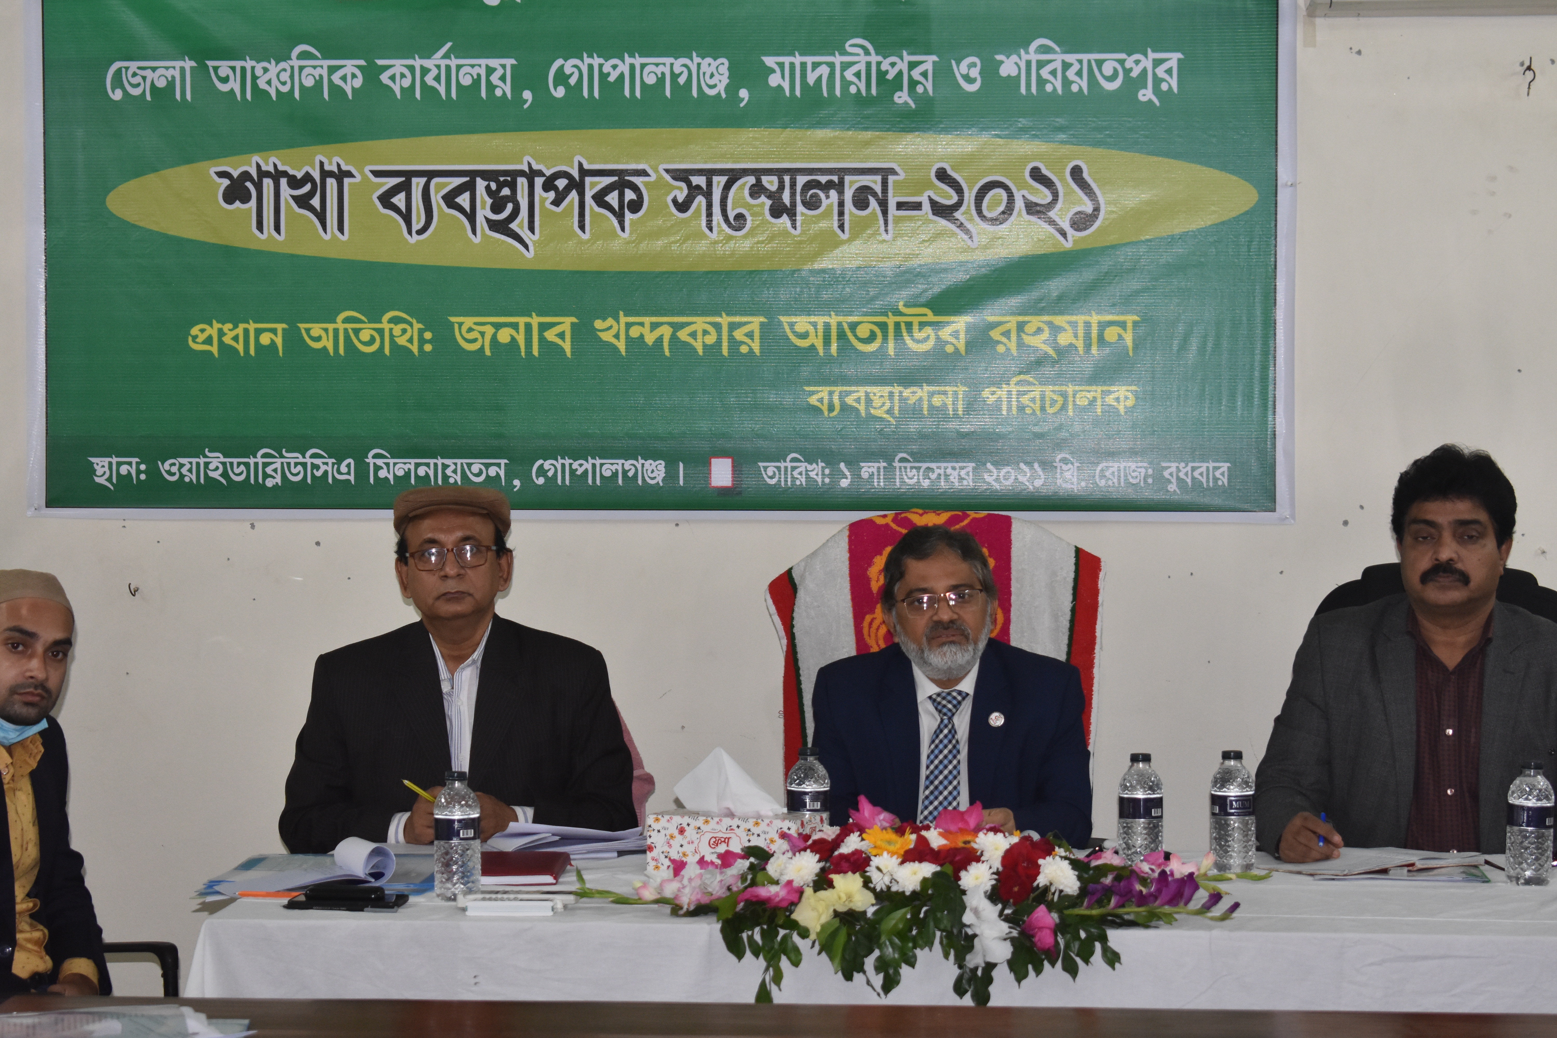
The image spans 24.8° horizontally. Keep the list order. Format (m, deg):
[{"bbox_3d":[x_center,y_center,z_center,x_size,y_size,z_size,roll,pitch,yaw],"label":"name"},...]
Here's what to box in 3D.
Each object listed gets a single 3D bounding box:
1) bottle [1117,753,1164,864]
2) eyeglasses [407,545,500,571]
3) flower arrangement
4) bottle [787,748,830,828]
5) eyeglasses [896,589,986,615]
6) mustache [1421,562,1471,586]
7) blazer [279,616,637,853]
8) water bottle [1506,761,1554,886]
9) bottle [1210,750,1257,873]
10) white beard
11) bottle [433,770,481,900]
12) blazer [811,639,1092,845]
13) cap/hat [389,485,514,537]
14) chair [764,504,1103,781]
[{"bbox_3d":[0.544,0.440,5.320,0.066,0.182,0.066,0,2,5],"label":"bottle"},{"bbox_3d":[-0.515,0.061,5.610,0.143,0.043,0.140,-4,0,-1],"label":"eyeglasses"},{"bbox_3d":[0.180,0.508,4.860,0.900,0.255,0.420,0,1,3],"label":"flower arrangement"},{"bbox_3d":[0.045,0.442,5.460,0.067,0.181,0.067,0,1,0],"label":"bottle"},{"bbox_3d":[0.256,0.128,5.540,0.140,0.042,0.140,-6,0,-2],"label":"eyeglasses"},{"bbox_3d":[1.020,0.085,5.420,0.077,0.035,0.030,1,2,16],"label":"mustache"},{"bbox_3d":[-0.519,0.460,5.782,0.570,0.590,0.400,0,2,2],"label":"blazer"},{"bbox_3d":[1.096,0.443,5.170,0.066,0.182,0.066,0,2,5],"label":"water bottle"},{"bbox_3d":[0.689,0.444,5.370,0.067,0.181,0.067,0,1,0],"label":"bottle"},{"bbox_3d":[0.266,0.203,5.680,0.155,0.120,0.110,-6,2,5],"label":"white beard"},{"bbox_3d":[-0.459,0.451,5.070,0.066,0.182,0.066,0,2,5],"label":"bottle"},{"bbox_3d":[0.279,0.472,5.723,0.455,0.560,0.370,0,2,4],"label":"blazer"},{"bbox_3d":[-0.520,-0.008,5.650,0.185,0.090,0.260,-1,-2,-1],"label":"cap/hat"},{"bbox_3d":[0.264,0.617,5.848,0.620,1.240,0.680,0,2,5],"label":"chair"}]

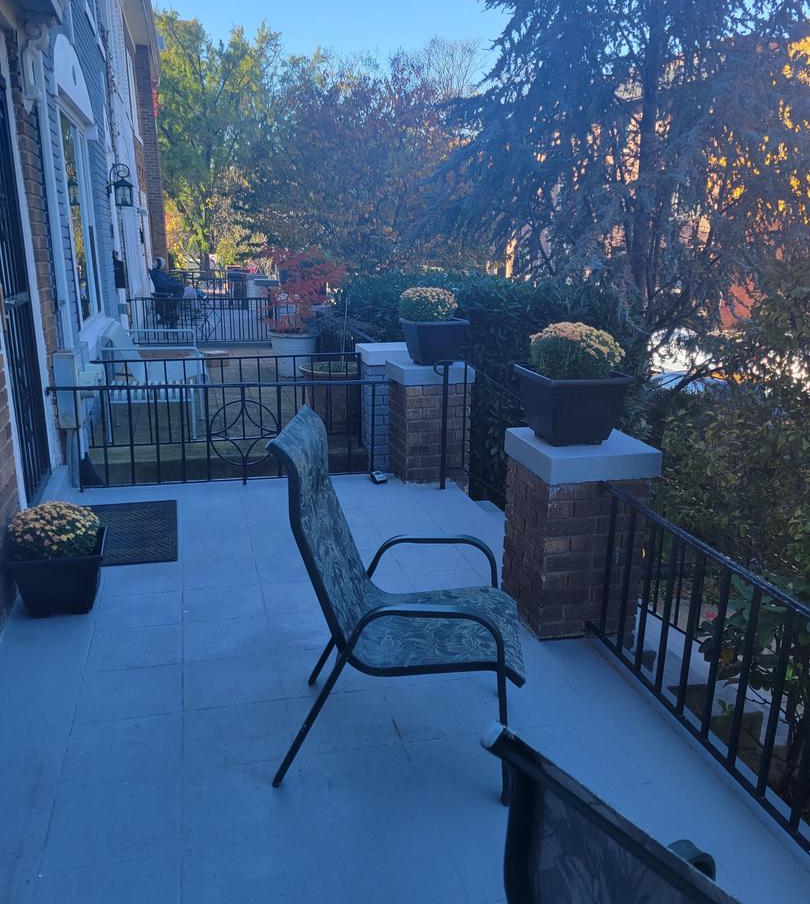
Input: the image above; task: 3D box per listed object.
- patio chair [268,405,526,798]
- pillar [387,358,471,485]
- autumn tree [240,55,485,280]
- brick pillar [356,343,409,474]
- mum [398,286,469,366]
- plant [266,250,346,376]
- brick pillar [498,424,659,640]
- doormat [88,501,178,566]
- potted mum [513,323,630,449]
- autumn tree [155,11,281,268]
[{"bbox_3d":[0.004,0.396,2.323,0.680,0.959,0.555,2,16,5],"label":"patio chair"},{"bbox_3d":[0.152,-0.218,5.096,0.431,0.698,0.441,-4,16,-14],"label":"pillar"},{"bbox_3d":[-1.097,-6.656,20.826,6.000,6.312,5.600,-4,16,-14],"label":"autumn tree"},{"bbox_3d":[-0.090,-0.338,5.730,0.426,0.797,0.419,-4,16,-14],"label":"brick pillar"},{"bbox_3d":[0.175,-0.764,4.928,0.337,0.445,0.337,-4,16,-14],"label":"mum"},{"bbox_3d":[-1.032,-1.483,8.453,0.808,1.345,0.808,-4,16,-14],"label":"plant"},{"bbox_3d":[0.655,0.301,3.181,0.423,0.714,0.434,-4,16,-14],"label":"brick pillar"},{"bbox_3d":[-1.445,0.394,4.054,0.595,0.012,0.882,-4,16,-14],"label":"doormat"},{"bbox_3d":[0.629,-0.255,3.061,0.326,0.420,0.326,-4,16,-14],"label":"potted mum"},{"bbox_3d":[-7.122,-11.299,31.284,5.400,9.809,5.400,-4,16,-14],"label":"autumn tree"}]

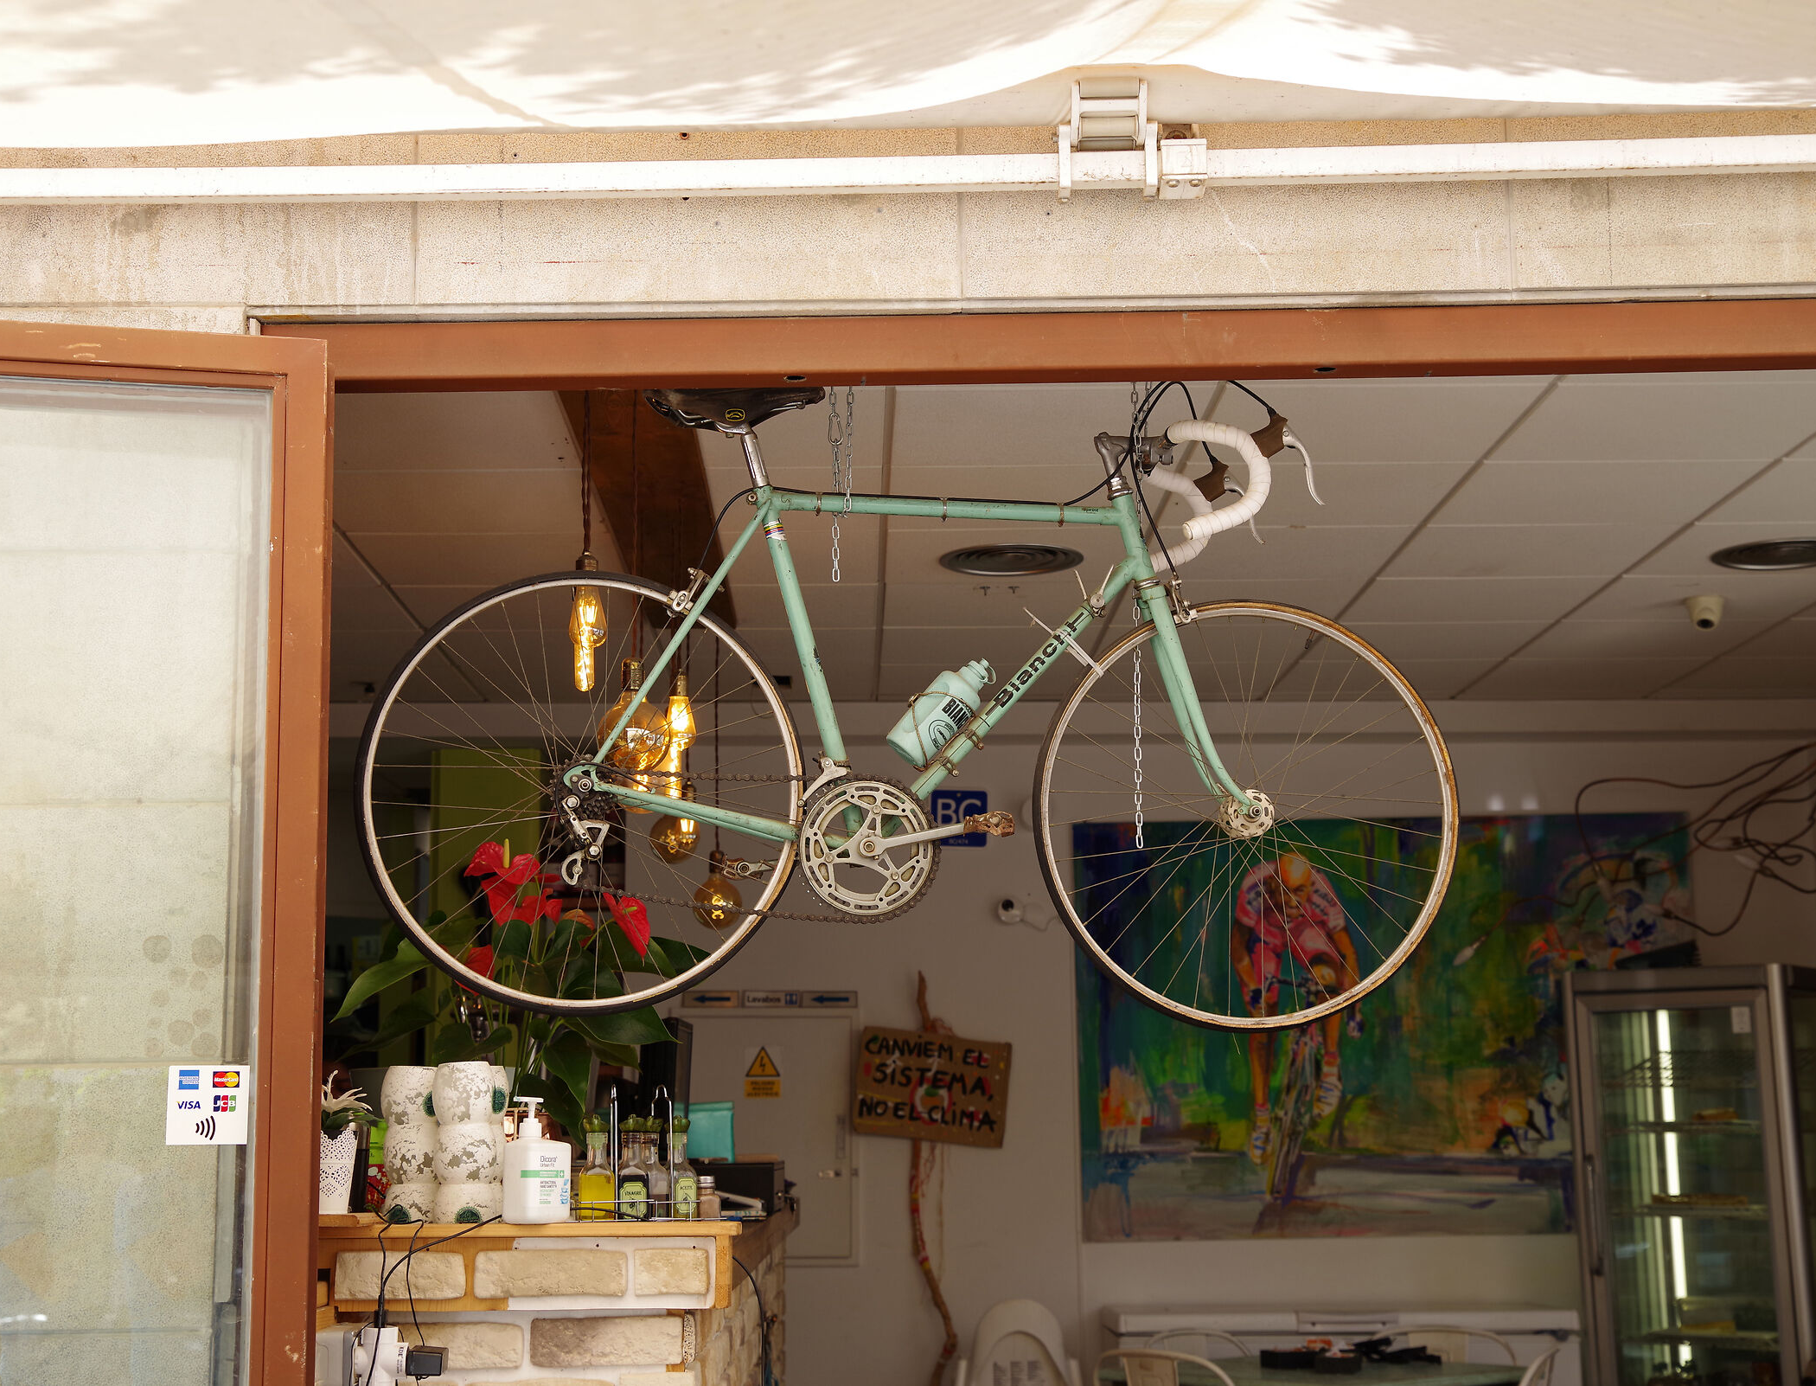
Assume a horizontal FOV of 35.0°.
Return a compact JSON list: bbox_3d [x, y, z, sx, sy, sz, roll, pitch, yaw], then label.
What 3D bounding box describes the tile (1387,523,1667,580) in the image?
[{"bbox_3d":[1.438,-0.336,6.692,0.595,0.020,0.595,-1,-9,-1],"label":"tile"}]

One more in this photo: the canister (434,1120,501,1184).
[{"bbox_3d":[-0.615,0.639,4.019,0.090,0.089,0.090,0,-9,-1],"label":"canister"}]

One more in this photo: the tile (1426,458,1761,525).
[{"bbox_3d":[1.458,-0.428,6.095,0.600,0.018,0.600,0,-9,-1],"label":"tile"}]

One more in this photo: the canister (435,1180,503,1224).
[{"bbox_3d":[-0.611,0.718,4.007,0.092,0.085,0.092,0,-9,-1],"label":"canister"}]

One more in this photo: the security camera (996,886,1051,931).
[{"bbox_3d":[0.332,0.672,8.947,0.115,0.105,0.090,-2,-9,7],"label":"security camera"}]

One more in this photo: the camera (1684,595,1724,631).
[{"bbox_3d":[2.033,-0.196,7.341,0.102,0.080,0.104,-3,-9,16],"label":"camera"}]

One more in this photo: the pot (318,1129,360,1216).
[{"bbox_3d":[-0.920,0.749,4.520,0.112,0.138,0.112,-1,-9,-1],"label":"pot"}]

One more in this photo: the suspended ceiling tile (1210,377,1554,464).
[{"bbox_3d":[0.864,-0.517,5.493,0.595,0.020,0.595,-1,-9,-1],"label":"suspended ceiling tile"}]

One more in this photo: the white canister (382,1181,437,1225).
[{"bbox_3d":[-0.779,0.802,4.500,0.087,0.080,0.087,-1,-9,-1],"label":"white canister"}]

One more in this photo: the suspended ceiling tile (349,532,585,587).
[{"bbox_3d":[-0.953,-0.314,6.656,0.600,0.018,0.600,0,-9,-1],"label":"suspended ceiling tile"}]

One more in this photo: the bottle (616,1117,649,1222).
[{"bbox_3d":[-0.378,0.655,3.961,0.047,0.146,0.047,0,-9,-1],"label":"bottle"}]

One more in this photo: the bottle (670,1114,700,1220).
[{"bbox_3d":[-0.358,0.749,4.550,0.047,0.165,0.047,3,-10,-21],"label":"bottle"}]

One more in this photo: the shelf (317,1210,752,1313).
[{"bbox_3d":[-0.515,0.782,3.974,0.582,0.114,0.250,0,-9,-1],"label":"shelf"}]

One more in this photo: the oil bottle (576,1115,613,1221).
[{"bbox_3d":[-0.432,0.660,3.989,0.049,0.148,0.049,0,-9,-1],"label":"oil bottle"}]

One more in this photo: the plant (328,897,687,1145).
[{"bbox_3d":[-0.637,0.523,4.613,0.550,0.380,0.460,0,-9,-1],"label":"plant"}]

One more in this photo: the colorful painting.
[{"bbox_3d":[1.478,1.022,8.861,1.914,1.274,0.035,0,-9,-1],"label":"colorful painting"}]

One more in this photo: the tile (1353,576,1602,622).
[{"bbox_3d":[1.425,-0.243,7.285,0.595,0.020,0.595,-1,-9,-1],"label":"tile"}]

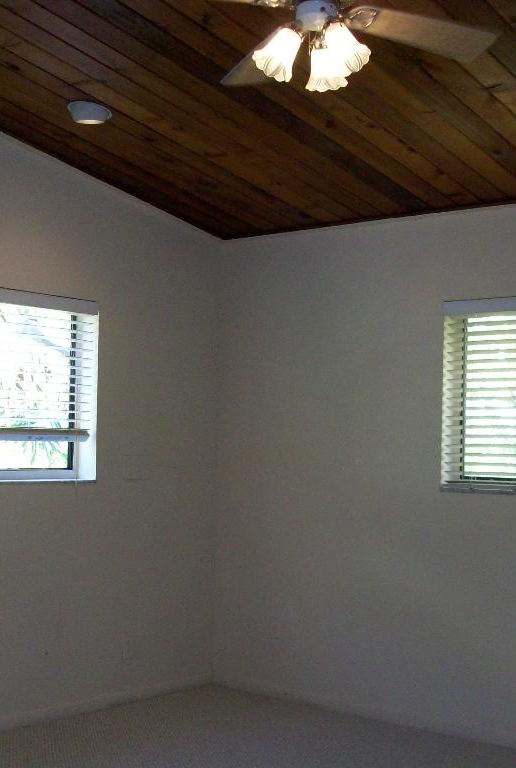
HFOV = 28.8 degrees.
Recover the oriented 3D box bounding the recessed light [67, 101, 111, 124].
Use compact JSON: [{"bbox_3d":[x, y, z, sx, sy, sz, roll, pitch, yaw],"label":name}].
[{"bbox_3d":[-0.689,-1.086,4.095,0.185,0.060,0.185,6,-9,1],"label":"recessed light"}]

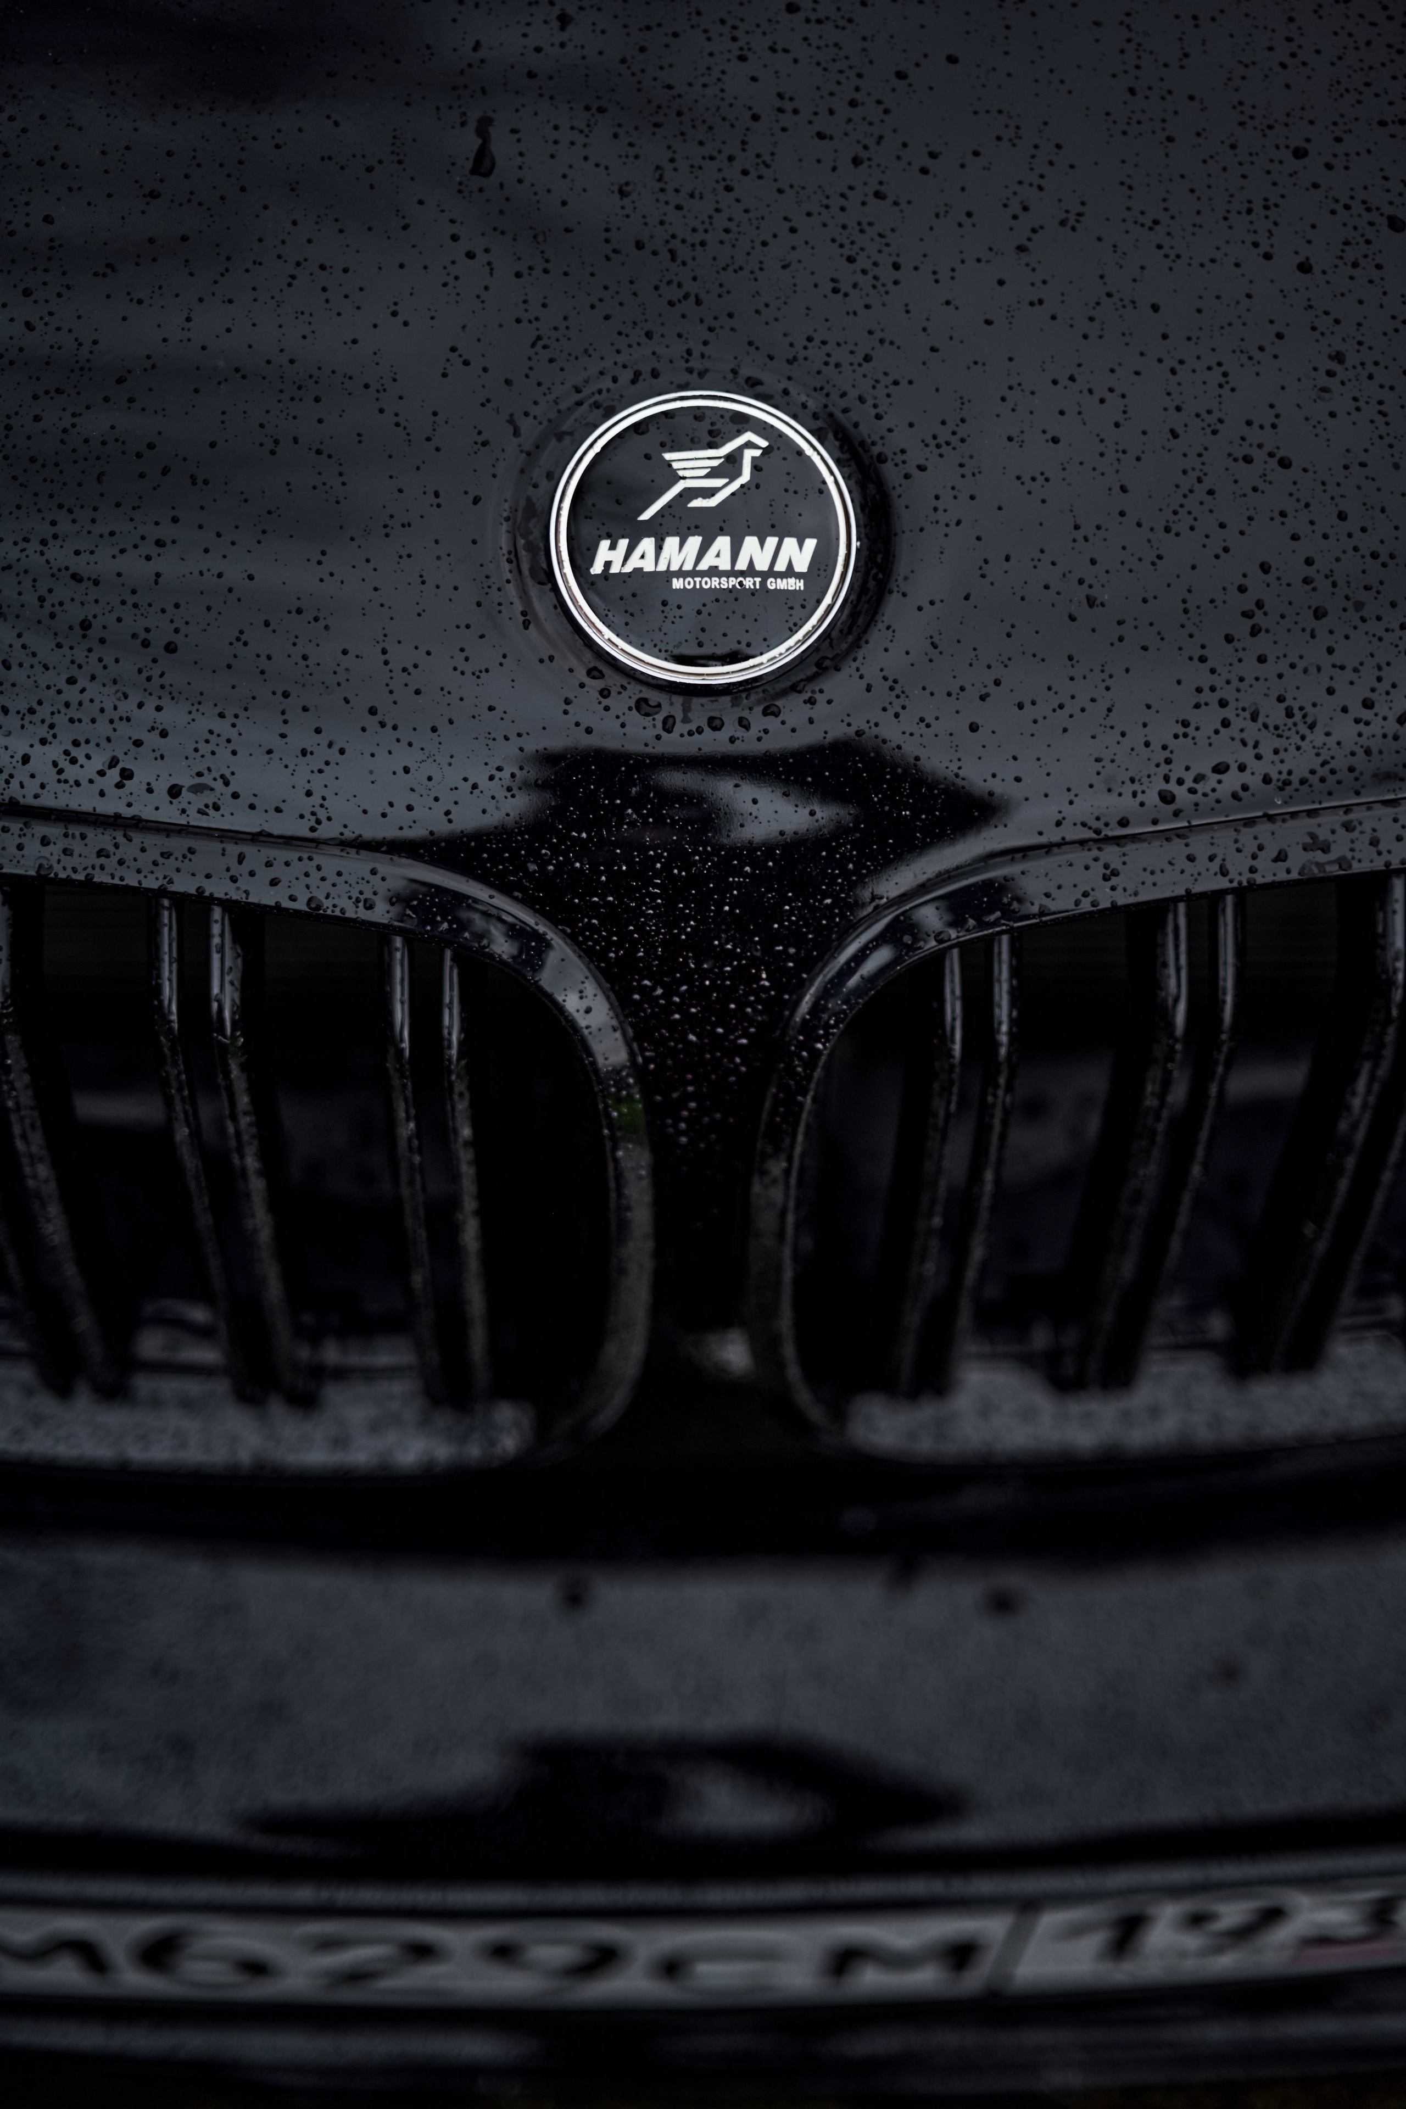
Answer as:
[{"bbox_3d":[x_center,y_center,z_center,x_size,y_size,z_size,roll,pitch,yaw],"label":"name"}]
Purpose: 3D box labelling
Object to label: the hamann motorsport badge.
[{"bbox_3d":[0.000,-0.138,0.786,0.082,0.008,0.082,0,80,-3],"label":"hamann motorsport badge"}]

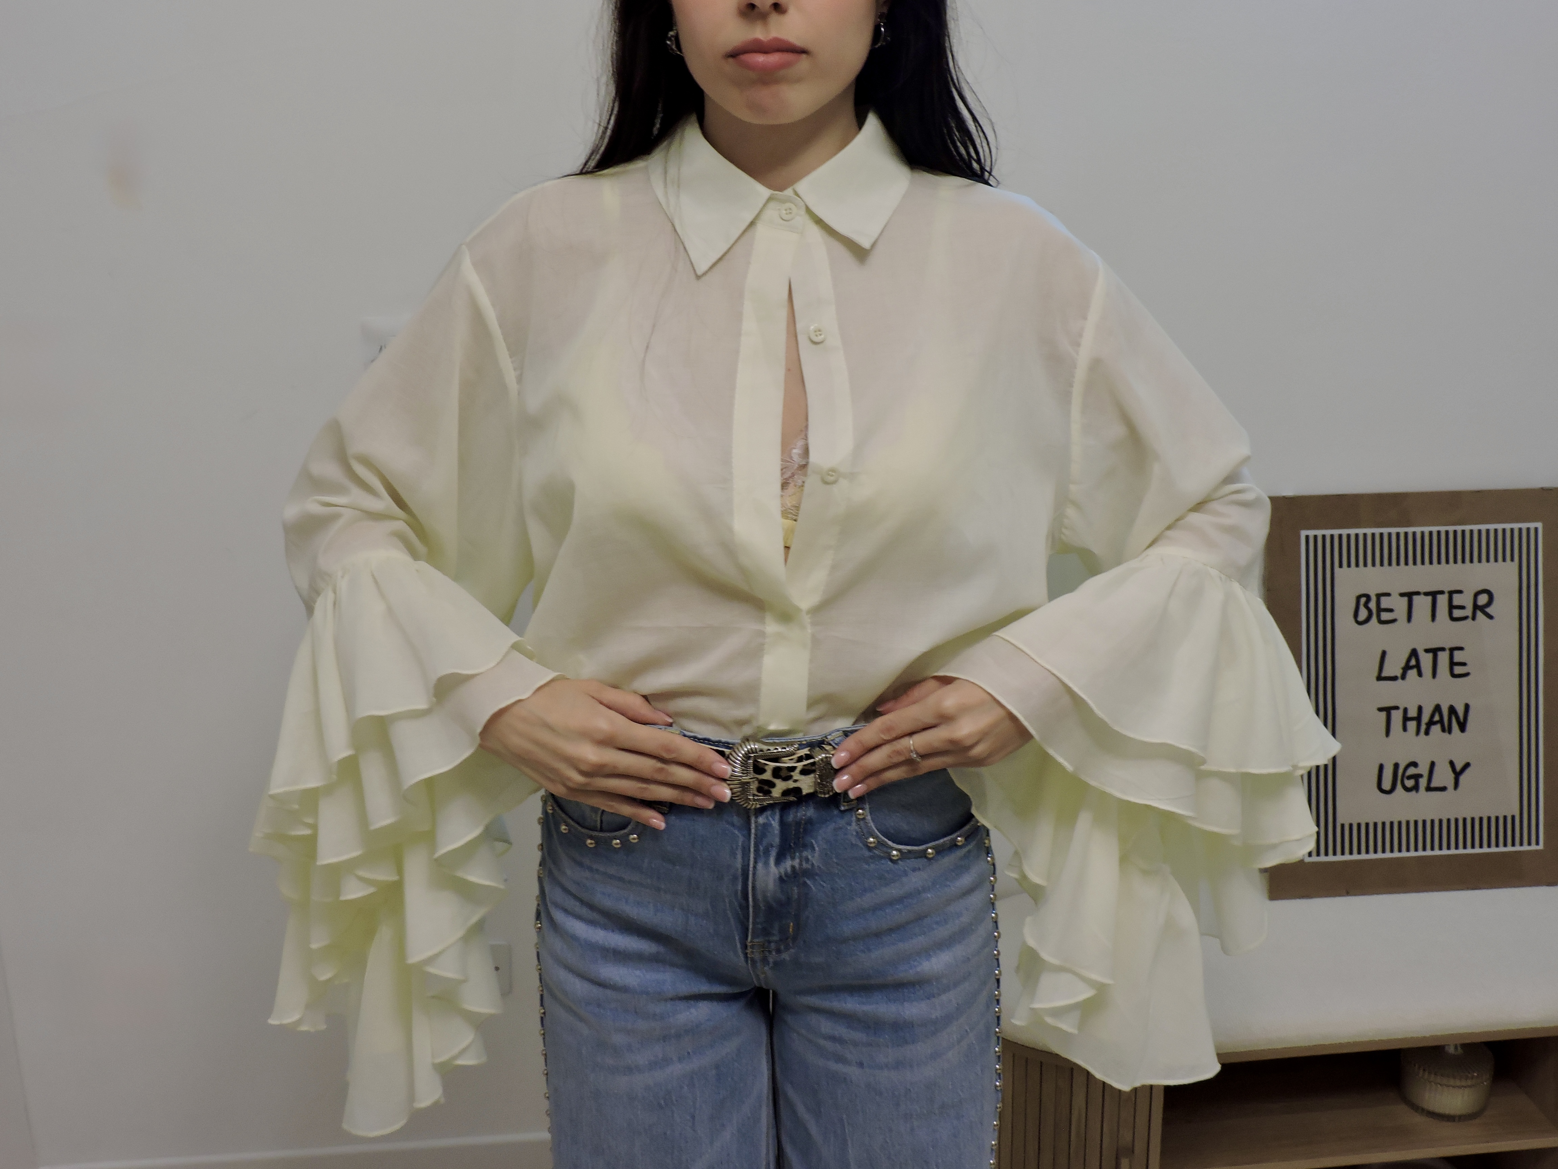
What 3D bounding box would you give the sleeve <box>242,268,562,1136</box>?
[{"bbox_3d":[-0.277,0.093,1.310,0.260,0.670,0.270,-1,16,0],"label":"sleeve"}]

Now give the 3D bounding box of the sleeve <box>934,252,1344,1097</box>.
[{"bbox_3d":[0.267,0.078,1.306,0.315,0.620,0.270,-1,16,0],"label":"sleeve"}]

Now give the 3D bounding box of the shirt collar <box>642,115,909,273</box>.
[{"bbox_3d":[0.002,-0.267,1.218,0.178,0.115,0.155,-1,16,0],"label":"shirt collar"}]

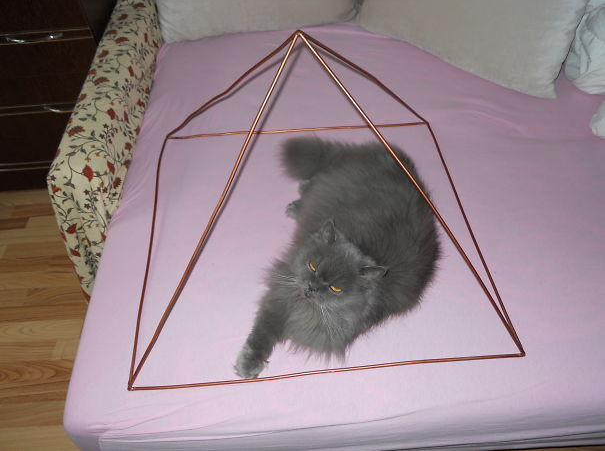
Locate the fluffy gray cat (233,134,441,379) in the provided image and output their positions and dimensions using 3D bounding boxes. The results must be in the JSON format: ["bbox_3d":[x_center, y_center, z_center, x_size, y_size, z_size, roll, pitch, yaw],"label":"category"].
[{"bbox_3d":[0.079,0.001,0.946,0.370,0.190,0.575,8,50,10],"label":"fluffy gray cat"}]

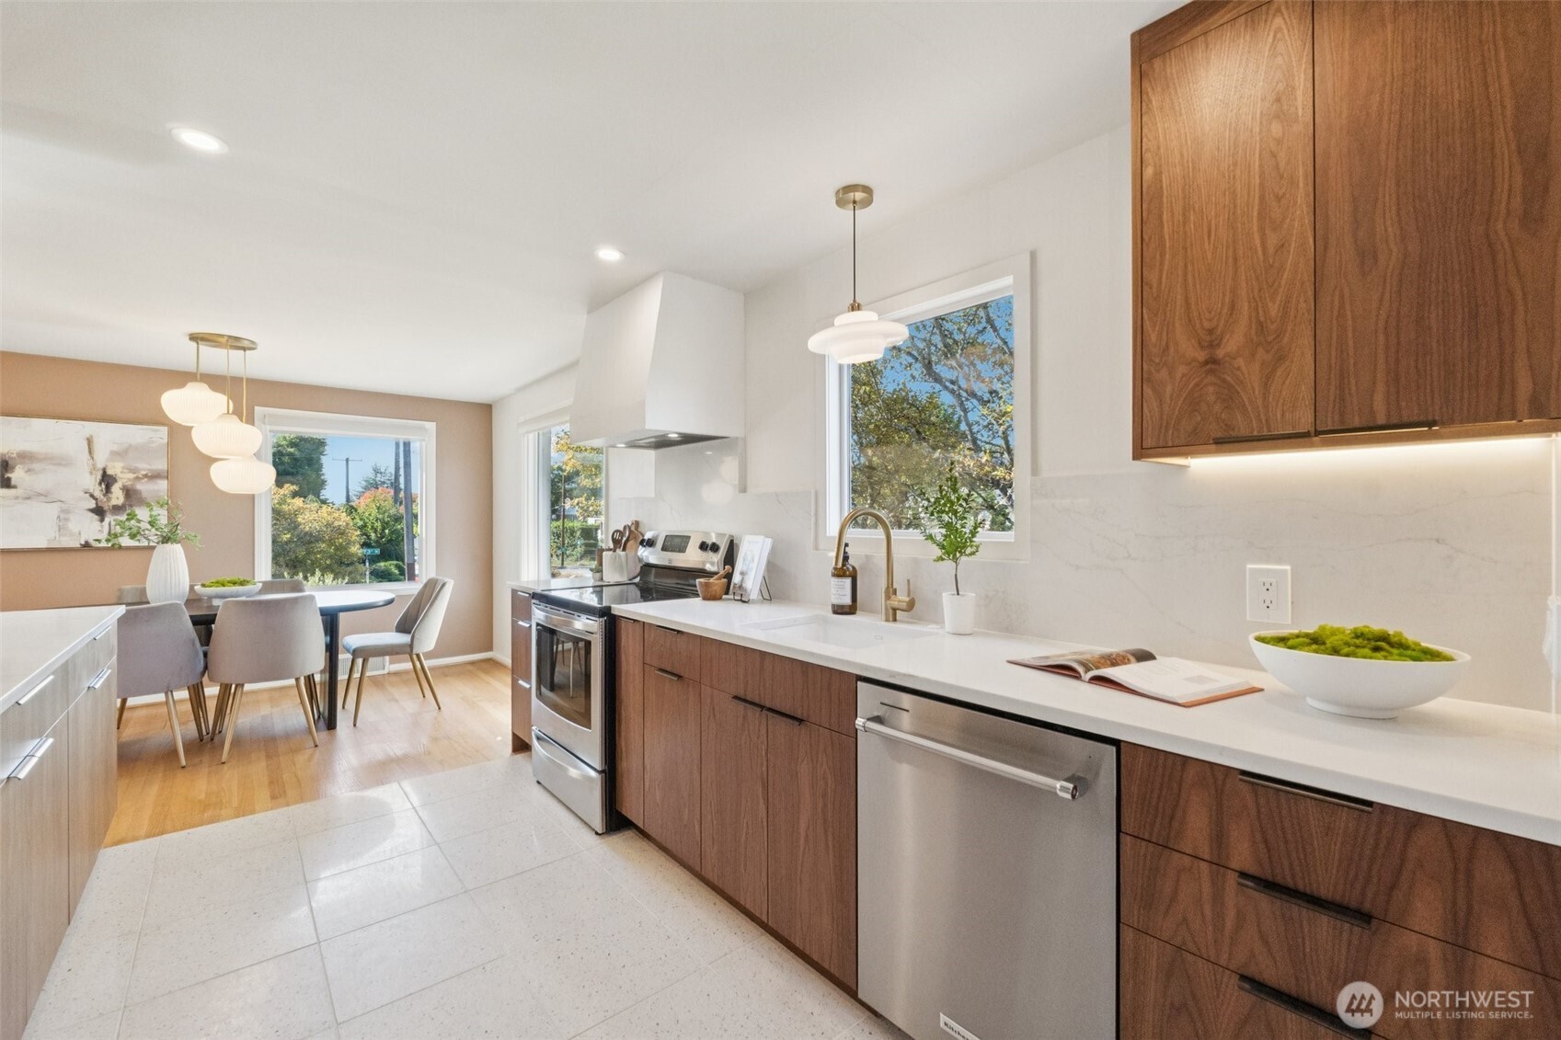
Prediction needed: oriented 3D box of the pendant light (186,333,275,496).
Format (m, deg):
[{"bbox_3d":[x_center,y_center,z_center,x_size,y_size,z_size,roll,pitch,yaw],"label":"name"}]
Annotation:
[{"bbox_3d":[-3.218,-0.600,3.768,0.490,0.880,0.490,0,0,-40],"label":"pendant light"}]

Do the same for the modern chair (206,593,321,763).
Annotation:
[{"bbox_3d":[-2.856,0.832,3.634,0.510,0.848,0.610,0,0,-40],"label":"modern chair"}]

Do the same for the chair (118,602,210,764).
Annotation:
[{"bbox_3d":[-3.332,0.829,3.370,0.505,0.863,0.630,0,0,-40],"label":"chair"}]

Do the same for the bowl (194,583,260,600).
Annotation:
[{"bbox_3d":[-3.217,0.443,3.788,0.295,0.115,0.295,0,0,-40],"label":"bowl"}]

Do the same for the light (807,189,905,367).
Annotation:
[{"bbox_3d":[0.235,-0.757,2.030,0.313,0.517,0.313,0,0,0],"label":"light"}]

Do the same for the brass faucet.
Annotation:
[{"bbox_3d":[0.305,0.150,2.083,0.280,0.380,0.123,0,0,-40],"label":"brass faucet"}]

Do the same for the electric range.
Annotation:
[{"bbox_3d":[-0.701,0.658,3.026,0.670,1.195,0.762,0,0,-40],"label":"electric range"}]

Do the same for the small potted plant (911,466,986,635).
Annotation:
[{"bbox_3d":[0.494,0.088,1.915,0.200,0.500,0.200,0,0,0],"label":"small potted plant"}]

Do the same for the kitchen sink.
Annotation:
[{"bbox_3d":[0.165,0.439,1.993,0.370,0.210,0.540,0,0,-40],"label":"kitchen sink"}]

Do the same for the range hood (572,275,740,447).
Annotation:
[{"bbox_3d":[-0.607,-0.689,3.065,0.490,0.655,0.765,0,0,-40],"label":"range hood"}]

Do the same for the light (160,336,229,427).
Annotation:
[{"bbox_3d":[-3.336,-0.787,3.720,0.307,0.505,0.307,0,0,-40],"label":"light"}]

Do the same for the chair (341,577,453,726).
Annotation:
[{"bbox_3d":[-2.537,0.833,4.327,0.605,0.845,0.510,0,0,-40],"label":"chair"}]

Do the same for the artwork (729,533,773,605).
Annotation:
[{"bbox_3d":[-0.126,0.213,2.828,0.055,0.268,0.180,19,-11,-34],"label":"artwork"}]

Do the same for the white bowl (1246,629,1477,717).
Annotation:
[{"bbox_3d":[1.011,0.279,1.152,0.292,0.120,0.292,0,0,-40],"label":"white bowl"}]

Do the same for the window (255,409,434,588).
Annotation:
[{"bbox_3d":[-3.416,-0.102,5.191,1.207,1.459,0.100,0,0,-40],"label":"window"}]

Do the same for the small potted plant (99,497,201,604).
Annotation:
[{"bbox_3d":[-3.502,0.190,3.620,0.410,0.642,0.350,0,0,-40],"label":"small potted plant"}]

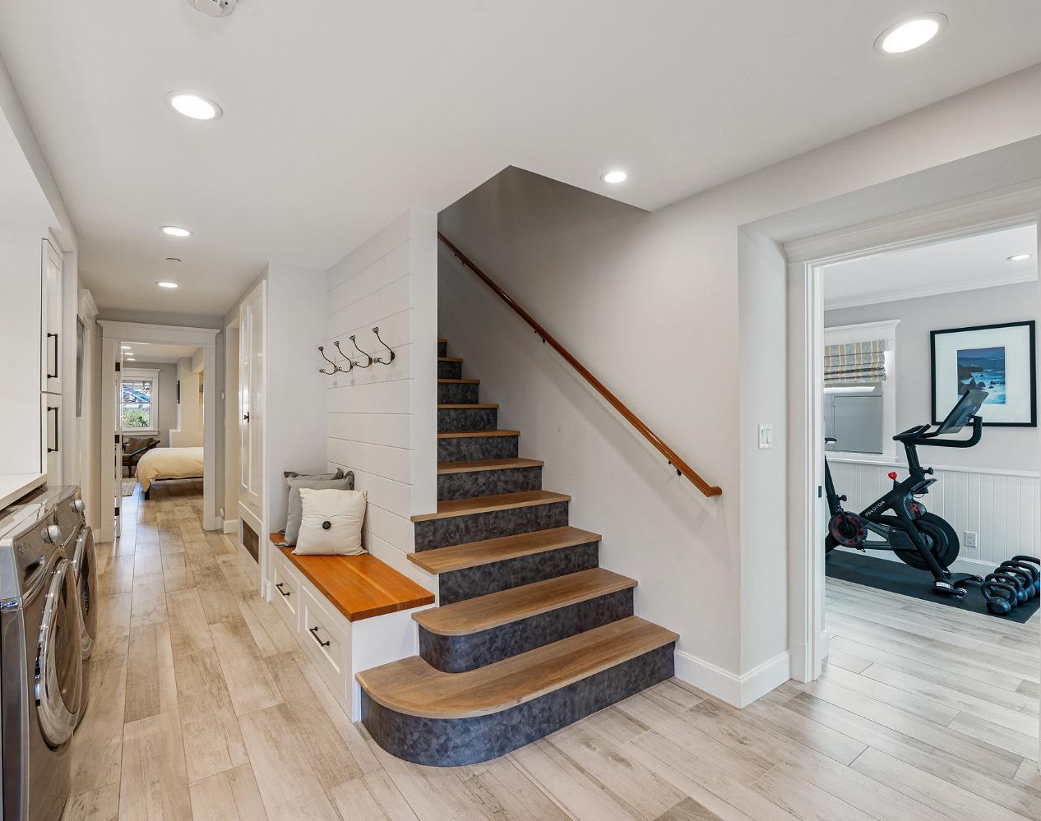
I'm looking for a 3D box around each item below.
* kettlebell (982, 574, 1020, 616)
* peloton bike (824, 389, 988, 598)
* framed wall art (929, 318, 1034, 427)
[{"bbox_3d":[3.143,1.198,3.369,0.138,0.241,0.170,0,0,-36],"label":"kettlebell"},{"bbox_3d":[2.937,0.587,4.275,0.563,1.467,1.382,0,0,-36],"label":"peloton bike"},{"bbox_3d":[3.599,-0.268,4.019,0.033,0.786,0.629,0,0,-36],"label":"framed wall art"}]

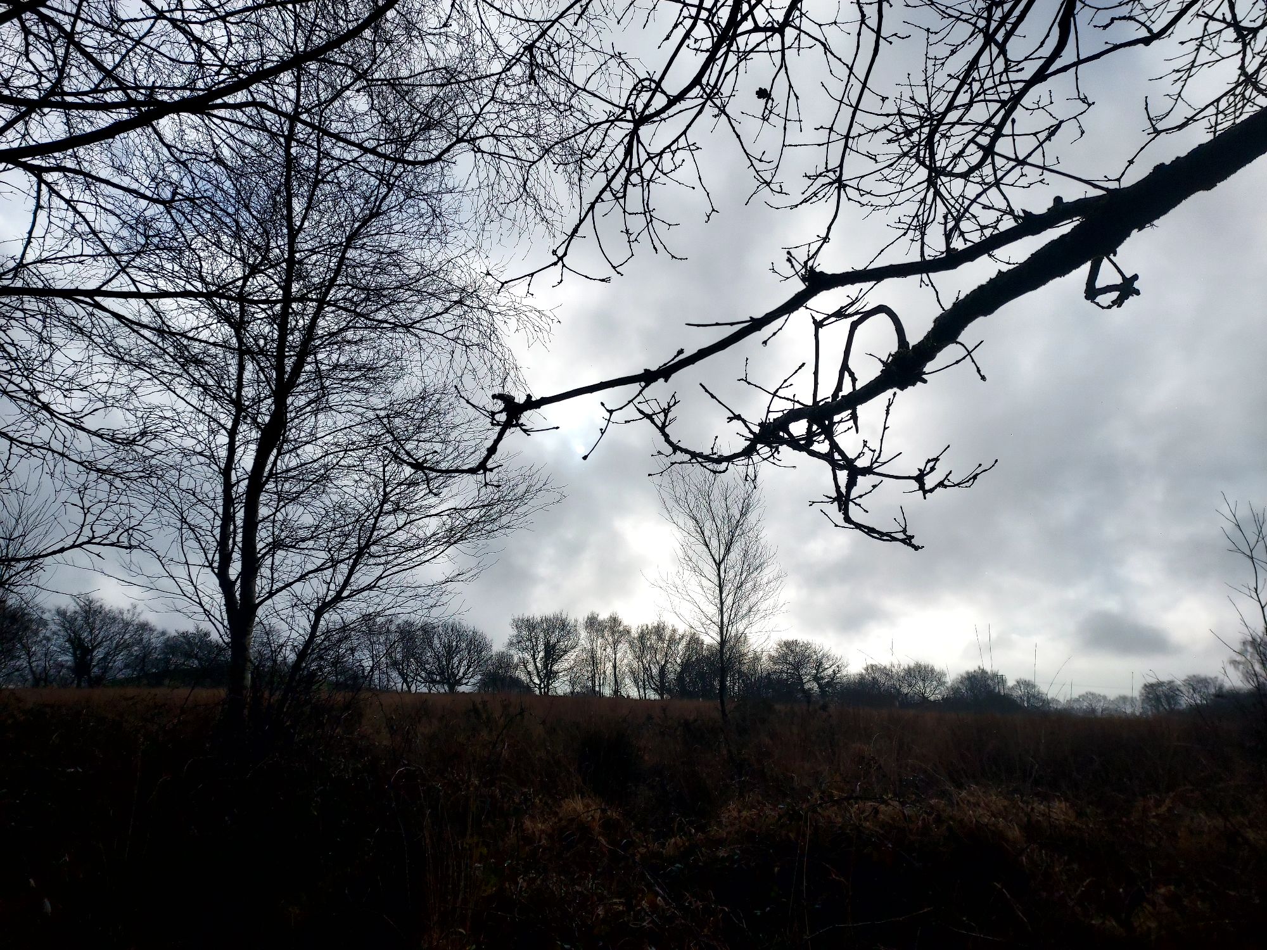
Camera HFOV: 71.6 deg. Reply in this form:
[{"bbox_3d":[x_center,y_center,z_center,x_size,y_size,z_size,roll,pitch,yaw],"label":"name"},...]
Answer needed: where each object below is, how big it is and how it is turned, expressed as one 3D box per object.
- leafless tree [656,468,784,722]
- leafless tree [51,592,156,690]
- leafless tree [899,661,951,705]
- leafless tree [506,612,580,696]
[{"bbox_3d":[2.190,3.307,22.792,3.160,7.350,3.010,-1,-15,5],"label":"leafless tree"},{"bbox_3d":[-44.472,14.172,74.747,8.930,8.060,8.030,9,-17,-29],"label":"leafless tree"},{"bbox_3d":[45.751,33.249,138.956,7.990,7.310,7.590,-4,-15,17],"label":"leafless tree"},{"bbox_3d":[-9.717,19.563,95.658,7.980,9.190,7.580,2,-15,-5],"label":"leafless tree"}]

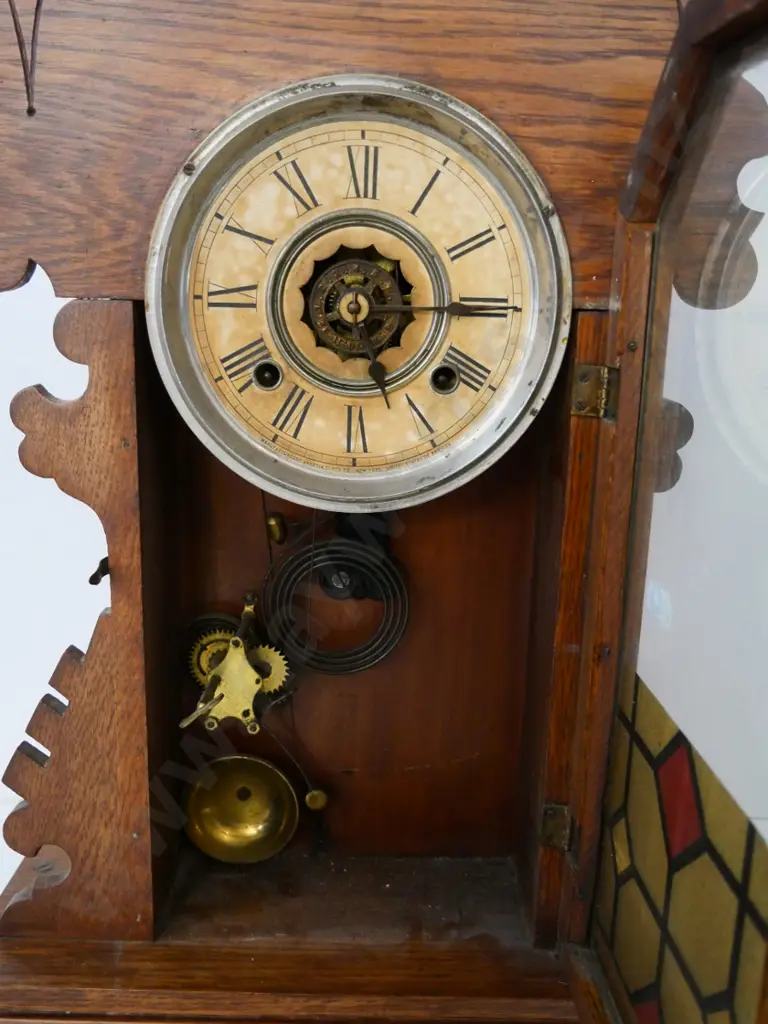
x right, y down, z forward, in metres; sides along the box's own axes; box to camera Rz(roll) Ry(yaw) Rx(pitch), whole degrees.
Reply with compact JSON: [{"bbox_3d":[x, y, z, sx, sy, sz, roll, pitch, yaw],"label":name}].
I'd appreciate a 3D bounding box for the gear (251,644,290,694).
[{"bbox_3d":[-0.052,0.069,0.437,0.023,0.023,0.003,1,14,-1],"label":"gear"}]

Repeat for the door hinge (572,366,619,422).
[{"bbox_3d":[0.081,-0.046,0.386,0.016,0.020,0.008,1,13,0],"label":"door hinge"}]

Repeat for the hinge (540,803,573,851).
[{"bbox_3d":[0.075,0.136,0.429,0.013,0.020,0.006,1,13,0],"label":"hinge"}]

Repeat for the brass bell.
[{"bbox_3d":[-0.065,0.135,0.468,0.052,0.052,0.018,1,7,-1],"label":"brass bell"}]

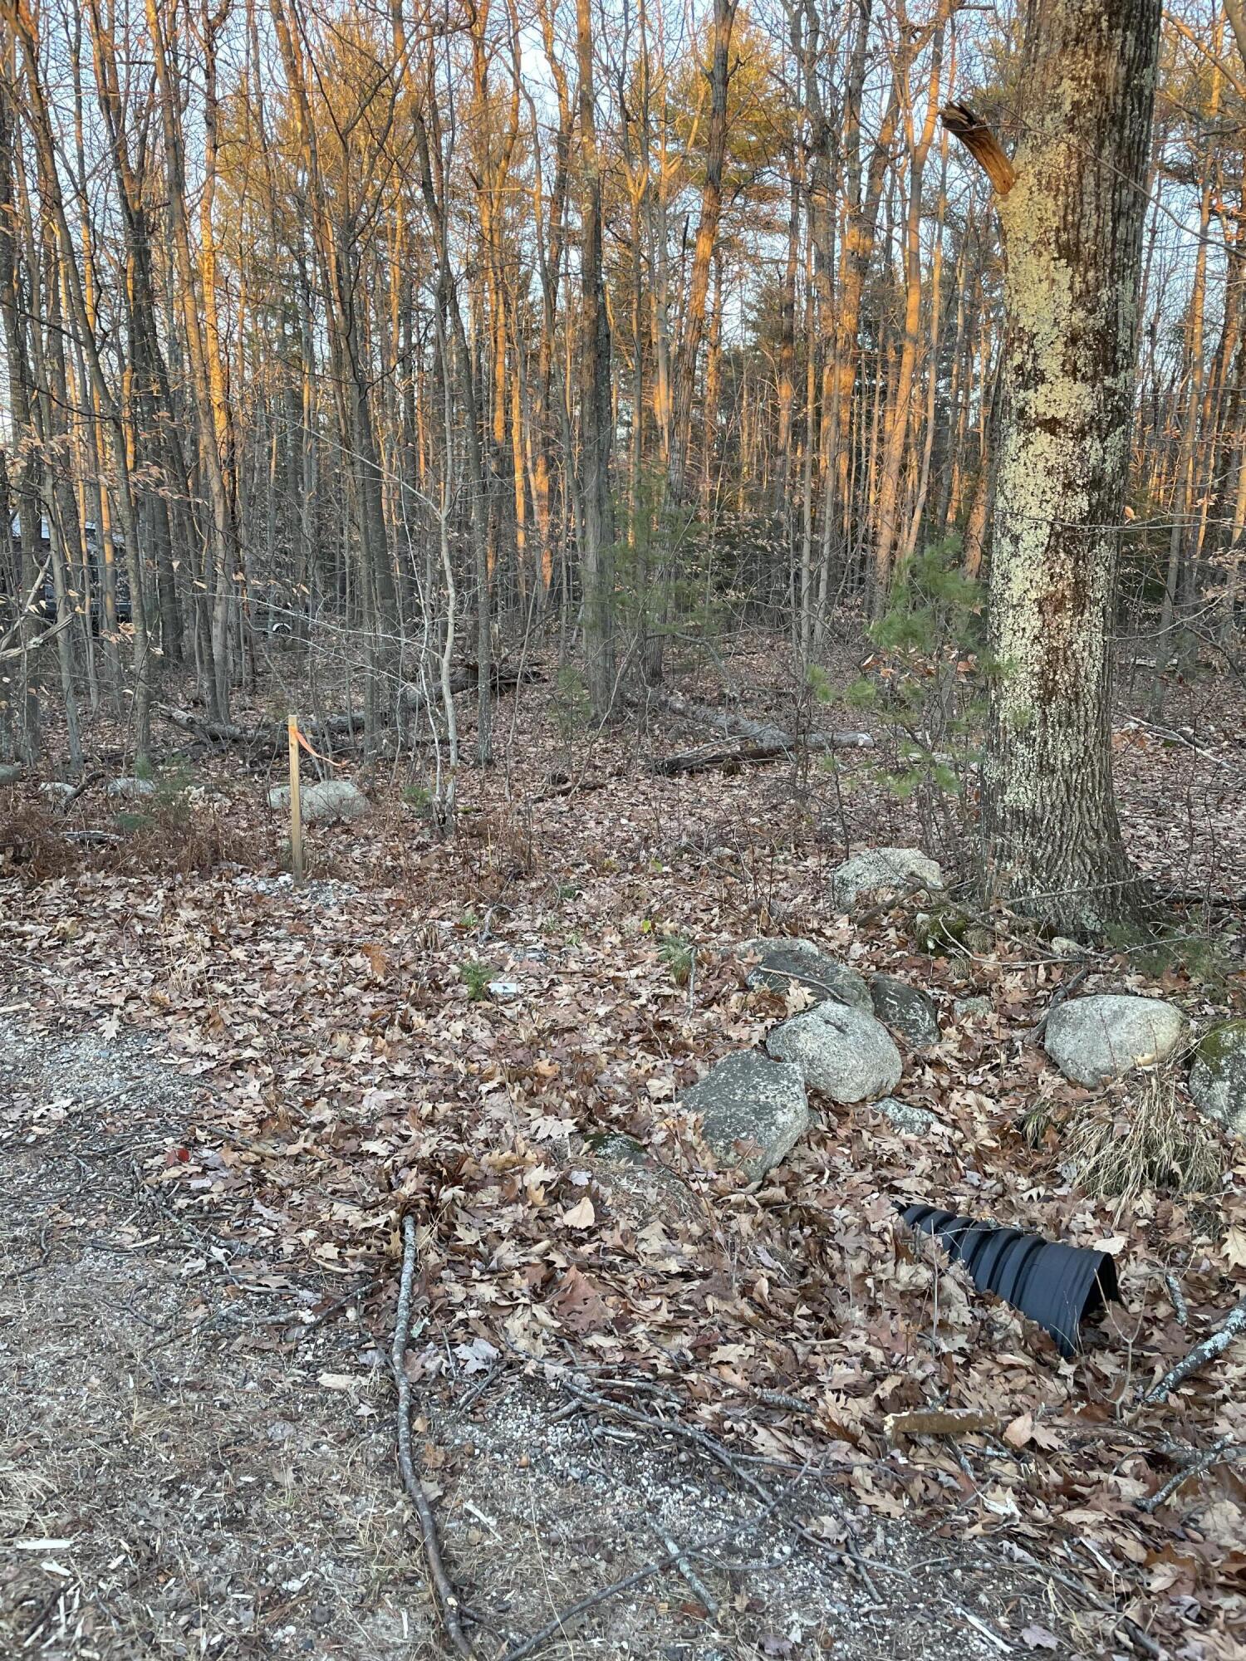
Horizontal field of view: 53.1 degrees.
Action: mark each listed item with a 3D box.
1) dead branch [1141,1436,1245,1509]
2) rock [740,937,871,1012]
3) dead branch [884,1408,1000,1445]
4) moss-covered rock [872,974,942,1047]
[{"bbox_3d":[1.000,1.135,2.203,0.280,0.050,0.050,-7,13,-32],"label":"dead branch"},{"bbox_3d":[0.677,0.527,4.504,0.480,0.200,0.350,6,13,29],"label":"rock"},{"bbox_3d":[0.595,1.105,2.321,0.210,0.045,0.045,0,11,0],"label":"dead branch"},{"bbox_3d":[0.942,0.599,4.127,0.250,0.190,0.230,7,13,34],"label":"moss-covered rock"}]

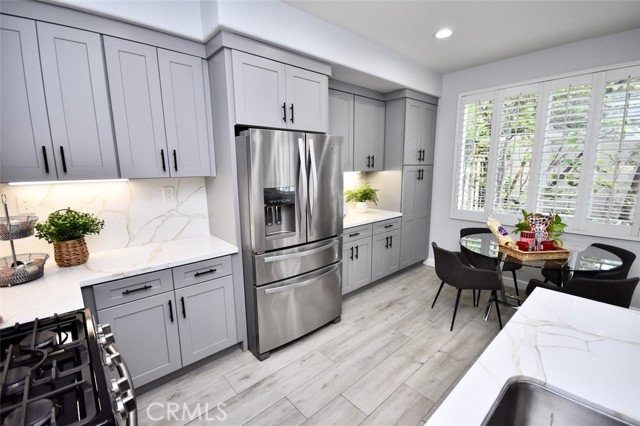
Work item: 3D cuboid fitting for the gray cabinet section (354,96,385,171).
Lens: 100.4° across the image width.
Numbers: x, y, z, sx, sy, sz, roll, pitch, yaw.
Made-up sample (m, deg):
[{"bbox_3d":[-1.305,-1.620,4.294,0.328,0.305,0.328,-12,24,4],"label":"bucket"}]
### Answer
[{"bbox_3d":[0.546,-1.006,3.535,0.598,0.899,0.312,-9,12,-39],"label":"gray cabinet section"}]

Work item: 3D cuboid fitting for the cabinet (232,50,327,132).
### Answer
[{"bbox_3d":[-0.479,-1.022,2.515,0.935,0.538,0.630,-8,12,-39],"label":"cabinet"}]

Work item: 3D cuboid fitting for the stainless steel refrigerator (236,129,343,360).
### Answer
[{"bbox_3d":[-0.385,0.211,2.598,0.907,1.830,0.870,-8,12,-39],"label":"stainless steel refrigerator"}]

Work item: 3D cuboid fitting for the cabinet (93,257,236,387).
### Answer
[{"bbox_3d":[-1.218,0.751,2.156,0.847,0.850,0.632,-9,13,-39],"label":"cabinet"}]

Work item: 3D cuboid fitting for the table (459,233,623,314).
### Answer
[{"bbox_3d":[2.042,0.715,2.660,1.220,0.755,1.220,-8,12,-39],"label":"table"}]

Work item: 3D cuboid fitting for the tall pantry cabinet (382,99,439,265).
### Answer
[{"bbox_3d":[1.196,-0.366,4.040,0.801,2.366,0.631,-9,13,-39],"label":"tall pantry cabinet"}]

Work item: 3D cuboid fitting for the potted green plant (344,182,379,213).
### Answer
[{"bbox_3d":[0.589,-0.202,3.667,0.380,0.396,0.370,-9,13,-39],"label":"potted green plant"}]

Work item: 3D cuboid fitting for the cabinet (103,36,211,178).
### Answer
[{"bbox_3d":[-1.248,-0.739,2.089,0.630,0.904,0.330,-9,13,-39],"label":"cabinet"}]

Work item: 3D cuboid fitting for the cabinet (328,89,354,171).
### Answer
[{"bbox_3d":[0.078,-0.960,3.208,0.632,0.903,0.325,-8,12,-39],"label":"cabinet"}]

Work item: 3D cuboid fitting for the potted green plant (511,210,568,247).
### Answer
[{"bbox_3d":[1.994,0.161,2.437,0.380,0.370,0.350,7,12,39],"label":"potted green plant"}]

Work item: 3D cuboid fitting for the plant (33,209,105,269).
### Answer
[{"bbox_3d":[-1.693,0.171,1.823,0.325,0.351,0.290,-9,13,-39],"label":"plant"}]

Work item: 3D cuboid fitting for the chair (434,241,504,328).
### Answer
[{"bbox_3d":[1.465,0.698,2.696,0.560,0.790,0.550,-1,9,-2],"label":"chair"}]

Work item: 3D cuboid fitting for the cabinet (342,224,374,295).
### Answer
[{"bbox_3d":[0.200,0.528,3.332,0.636,0.850,0.632,-9,13,-39],"label":"cabinet"}]

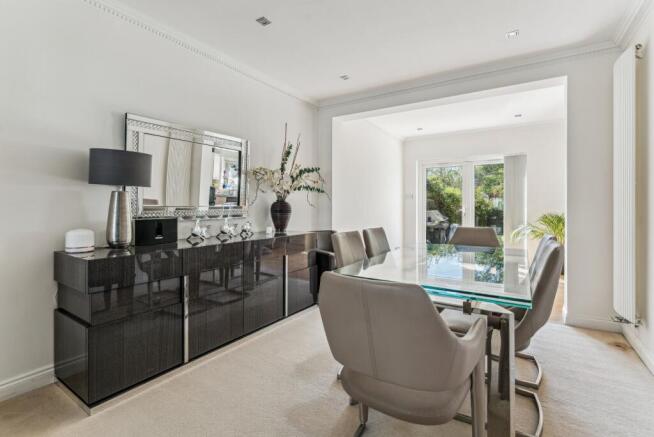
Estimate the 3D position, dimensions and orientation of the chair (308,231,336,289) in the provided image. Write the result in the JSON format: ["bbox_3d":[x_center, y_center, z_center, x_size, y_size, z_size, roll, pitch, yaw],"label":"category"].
[{"bbox_3d":[0.110,0.571,3.377,0.560,0.860,0.580,-1,2,-40],"label":"chair"}]

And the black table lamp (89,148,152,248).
[{"bbox_3d":[-1.395,-0.114,1.966,0.350,0.645,0.350,1,2,33],"label":"black table lamp"}]

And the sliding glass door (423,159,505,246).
[{"bbox_3d":[2.717,-0.132,5.922,1.550,2.120,0.100,1,2,33],"label":"sliding glass door"}]

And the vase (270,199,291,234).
[{"bbox_3d":[-0.524,-0.026,3.280,0.220,0.385,0.220,0,2,0],"label":"vase"}]

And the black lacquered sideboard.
[{"bbox_3d":[-0.915,0.607,2.650,0.510,0.830,2.190,1,2,33],"label":"black lacquered sideboard"}]

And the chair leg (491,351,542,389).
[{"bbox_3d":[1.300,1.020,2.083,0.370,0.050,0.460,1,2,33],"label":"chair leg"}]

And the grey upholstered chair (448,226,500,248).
[{"bbox_3d":[1.460,0.565,2.944,0.580,0.900,0.600,1,2,33],"label":"grey upholstered chair"}]

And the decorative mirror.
[{"bbox_3d":[-1.166,-0.410,2.682,0.050,0.810,1.210,1,2,33],"label":"decorative mirror"}]

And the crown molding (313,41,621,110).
[{"bbox_3d":[1.201,-1.585,3.400,3.200,0.120,0.100,1,2,33],"label":"crown molding"}]

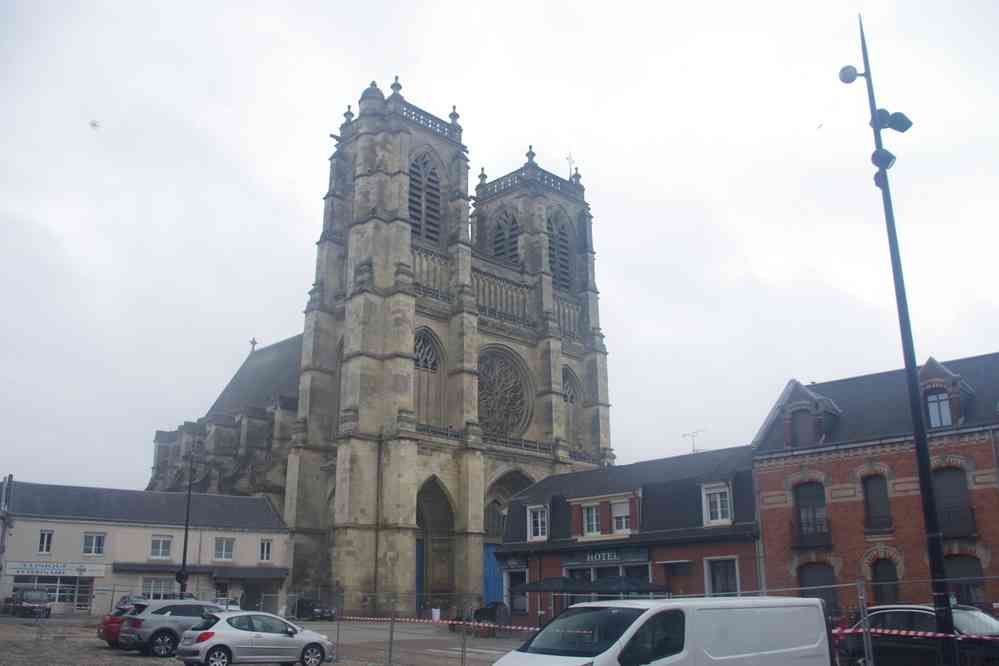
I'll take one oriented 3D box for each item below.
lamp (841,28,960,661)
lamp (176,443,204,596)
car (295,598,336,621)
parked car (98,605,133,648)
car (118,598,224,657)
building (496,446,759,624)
[{"bbox_3d":[5.960,-0.007,12.482,1.050,10.950,0.800,-3,-17,10],"label":"lamp"},{"bbox_3d":[-18.920,12.107,51.985,1.100,10.950,0.900,-3,-17,10],"label":"lamp"},{"bbox_3d":[-13.201,19.849,61.548,1.770,1.480,4.200,10,-20,-30],"label":"car"},{"bbox_3d":[-11.533,10.162,29.705,4.200,1.500,1.780,15,-23,-41],"label":"parked car"},{"bbox_3d":[-9.728,9.463,27.678,4.550,1.690,1.860,15,-23,-41],"label":"car"},{"bbox_3d":[8.774,11.238,47.277,8.000,9.000,15.600,16,-24,-42],"label":"building"}]

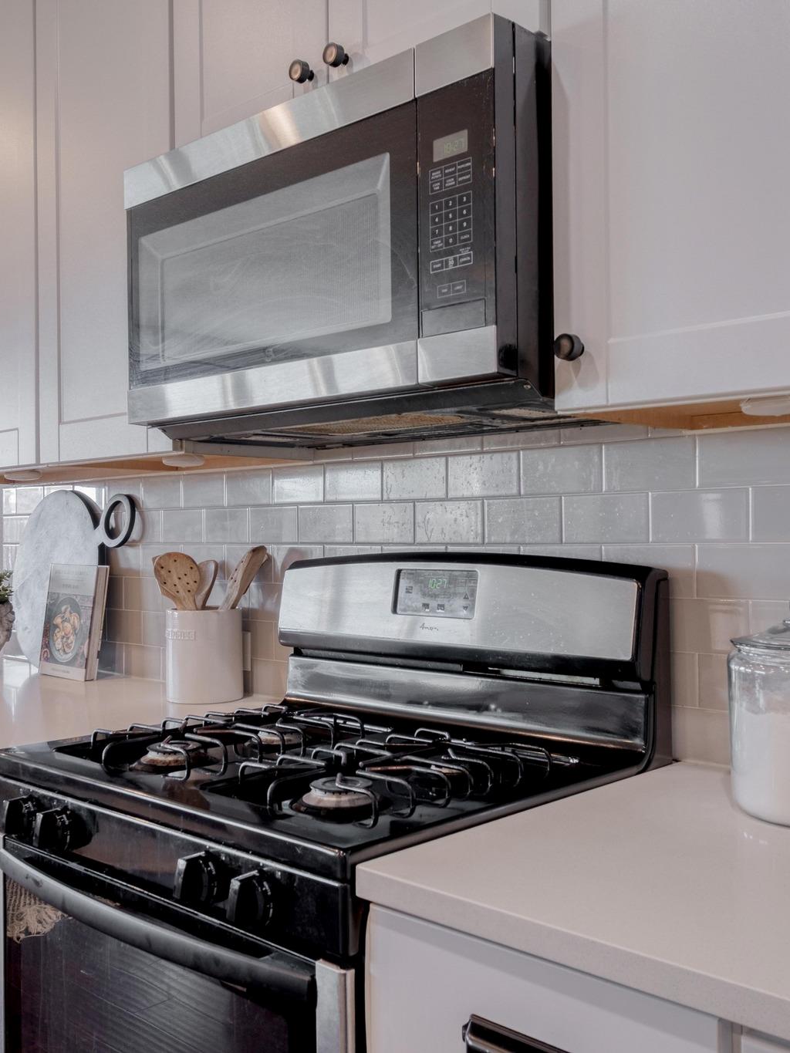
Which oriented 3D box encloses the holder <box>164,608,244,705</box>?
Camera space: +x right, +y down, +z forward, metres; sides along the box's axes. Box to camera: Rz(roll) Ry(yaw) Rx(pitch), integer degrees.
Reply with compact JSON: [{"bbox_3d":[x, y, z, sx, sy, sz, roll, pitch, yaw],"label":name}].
[{"bbox_3d":[-0.394,0.264,2.093,0.156,0.187,0.156,0,-1,0],"label":"holder"}]

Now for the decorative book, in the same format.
[{"bbox_3d":[-0.770,0.228,2.424,0.184,0.269,0.033,-1,-8,38],"label":"decorative book"}]

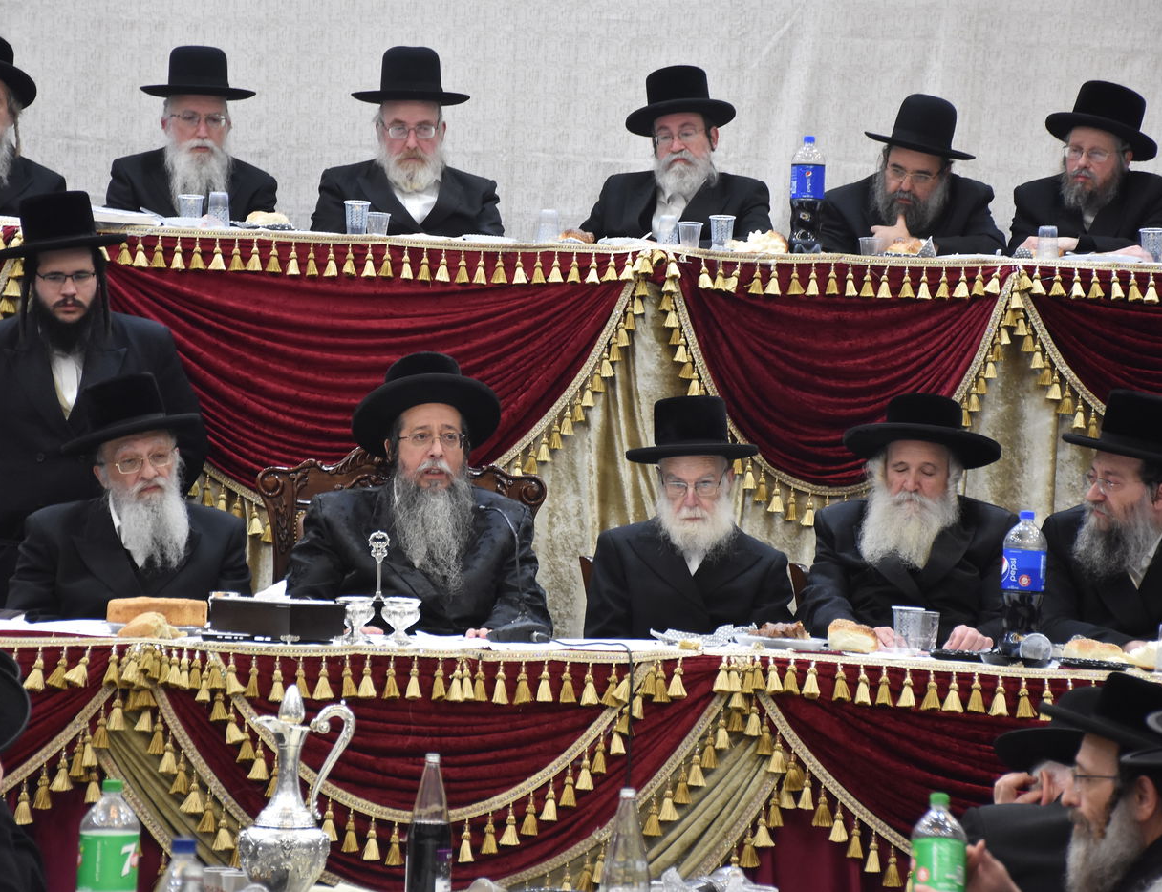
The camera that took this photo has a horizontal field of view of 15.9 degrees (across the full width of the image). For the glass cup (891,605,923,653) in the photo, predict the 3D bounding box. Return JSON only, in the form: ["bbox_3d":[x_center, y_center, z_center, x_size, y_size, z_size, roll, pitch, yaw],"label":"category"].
[{"bbox_3d":[0.699,0.392,8.900,0.072,0.098,0.072,3,0,0],"label":"glass cup"}]

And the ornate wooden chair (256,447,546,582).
[{"bbox_3d":[-0.448,0.585,9.700,0.690,1.200,0.660,2,1,0],"label":"ornate wooden chair"}]

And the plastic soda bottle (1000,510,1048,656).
[{"bbox_3d":[0.953,0.298,8.950,0.095,0.313,0.095,2,-1,0],"label":"plastic soda bottle"}]

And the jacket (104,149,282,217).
[{"bbox_3d":[-1.085,-0.522,11.642,0.490,0.640,0.400,2,-1,-2],"label":"jacket"}]

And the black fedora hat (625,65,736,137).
[{"bbox_3d":[0.283,-0.975,11.750,0.310,0.135,0.335,-6,-10,-1],"label":"black fedora hat"}]

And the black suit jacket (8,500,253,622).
[{"bbox_3d":[-1.027,0.456,9.350,0.540,0.680,0.480,2,0,-9],"label":"black suit jacket"}]

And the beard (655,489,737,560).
[{"bbox_3d":[0.253,0.174,9.170,0.180,0.158,0.120,2,0,1],"label":"beard"}]

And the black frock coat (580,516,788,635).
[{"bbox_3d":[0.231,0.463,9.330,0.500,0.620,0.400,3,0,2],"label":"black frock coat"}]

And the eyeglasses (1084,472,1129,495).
[{"bbox_3d":[1.227,0.084,9.570,0.135,0.042,0.140,11,1,-37],"label":"eyeglasses"}]

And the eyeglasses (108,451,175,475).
[{"bbox_3d":[-0.989,0.034,9.250,0.140,0.042,0.140,-12,0,-25],"label":"eyeglasses"}]

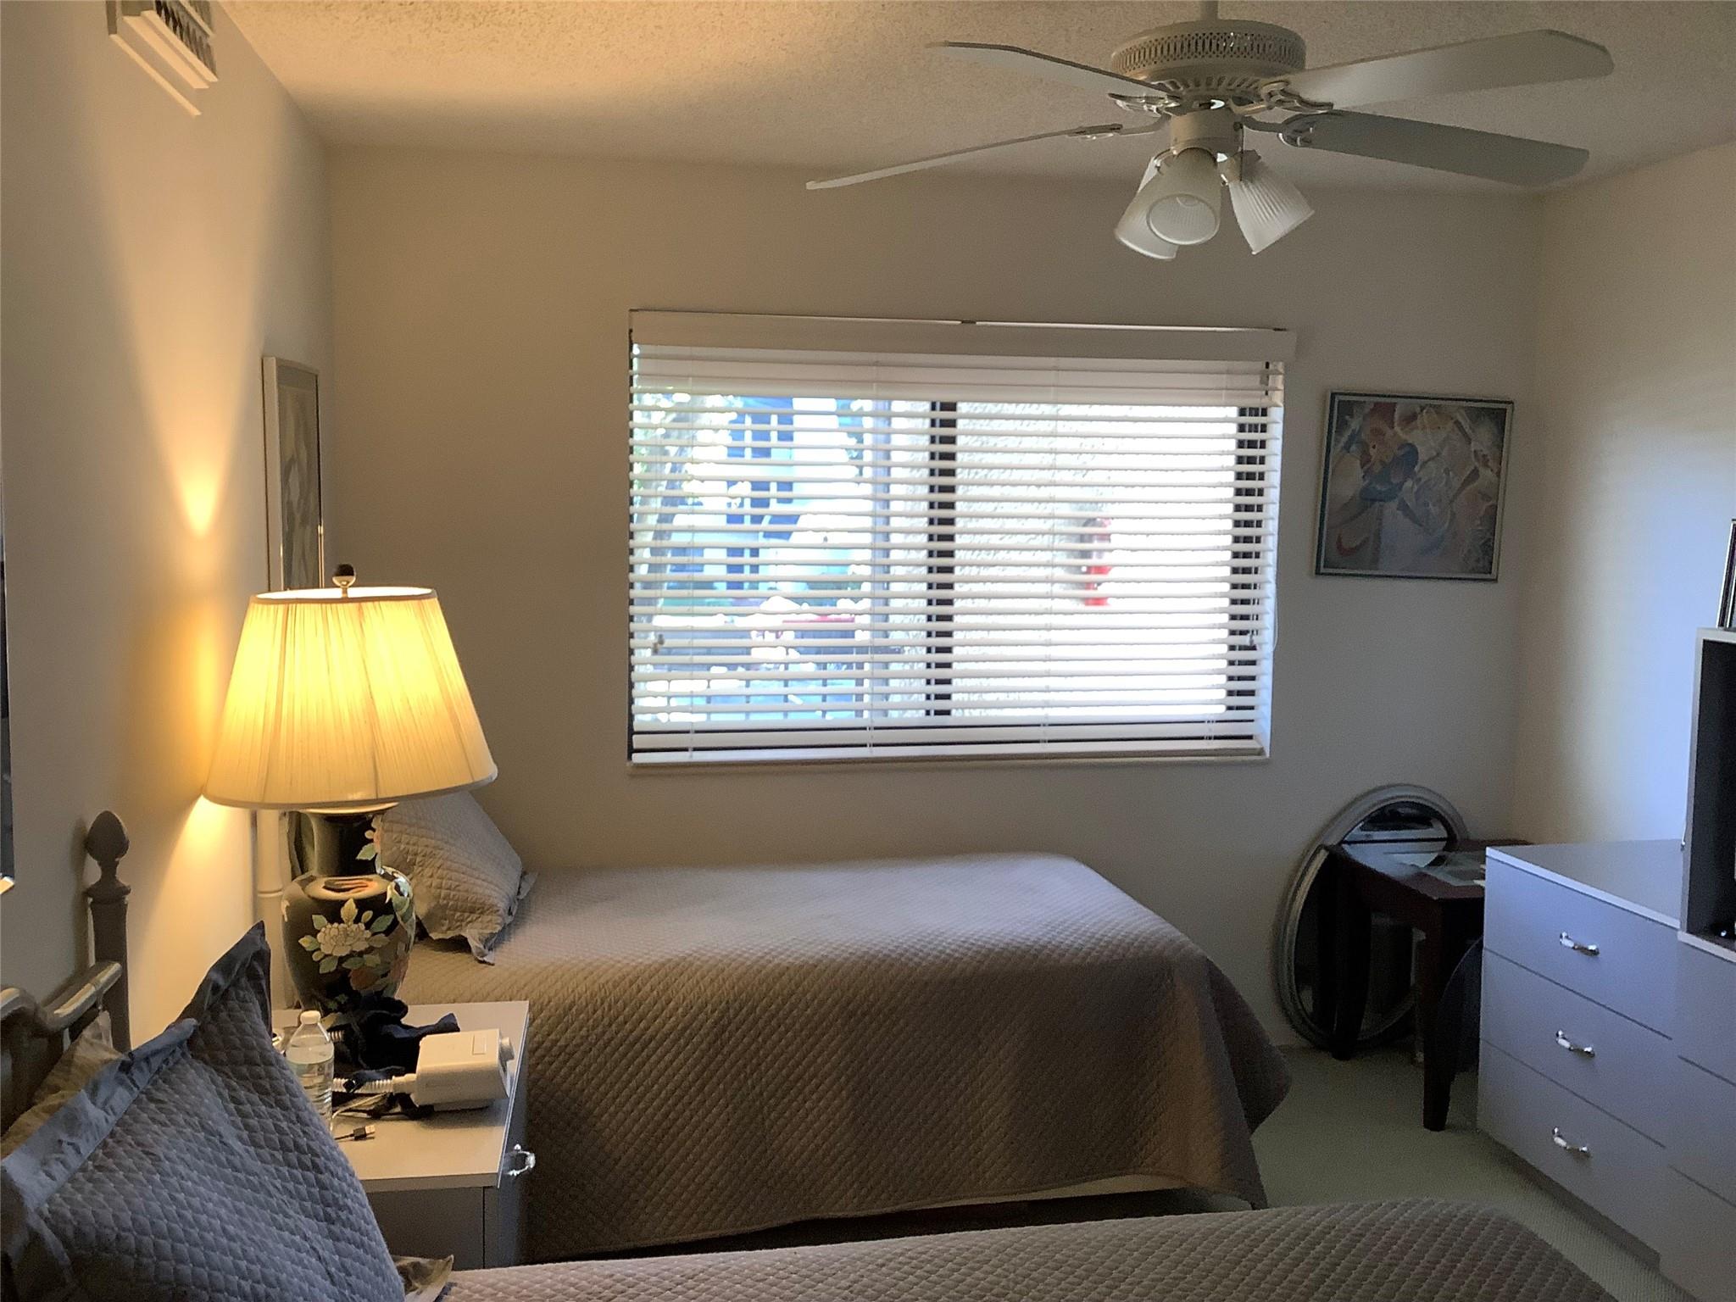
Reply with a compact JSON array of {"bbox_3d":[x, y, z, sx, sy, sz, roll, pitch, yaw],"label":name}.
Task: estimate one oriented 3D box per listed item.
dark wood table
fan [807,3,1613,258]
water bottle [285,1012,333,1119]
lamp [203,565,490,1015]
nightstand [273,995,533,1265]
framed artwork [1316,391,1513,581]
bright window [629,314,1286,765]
[{"bbox_3d":[1.623,0.881,4.182,0.580,0.604,0.580,0,6,-10],"label":"dark wood table"},{"bbox_3d":[0.562,-0.865,2.475,1.280,0.461,1.280,0,6,-10],"label":"fan"},{"bbox_3d":[-0.768,0.597,2.150,0.066,0.205,0.066,0,6,-10],"label":"water bottle"},{"bbox_3d":[-0.839,0.262,2.532,0.452,0.797,0.452,0,6,-10],"label":"lamp"},{"bbox_3d":[-0.790,0.997,2.455,0.510,0.651,0.733,0,6,-10],"label":"nightstand"},{"bbox_3d":[1.545,-0.455,4.385,0.565,0.513,0.025,2,5,-10],"label":"framed artwork"},{"bbox_3d":[0.271,-0.291,4.218,1.810,1.180,0.080,0,6,-10],"label":"bright window"}]

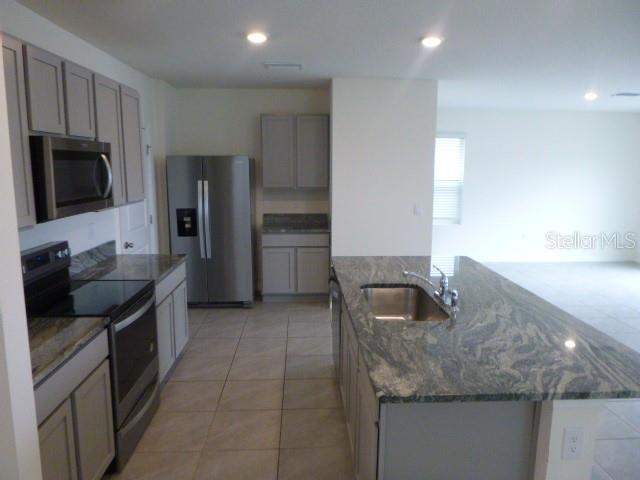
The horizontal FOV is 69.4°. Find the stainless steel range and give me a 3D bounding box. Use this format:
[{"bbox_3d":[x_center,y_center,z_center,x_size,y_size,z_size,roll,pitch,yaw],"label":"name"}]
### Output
[{"bbox_3d":[-1.423,0.651,2.852,0.650,1.185,0.762,0,9,-2],"label":"stainless steel range"}]

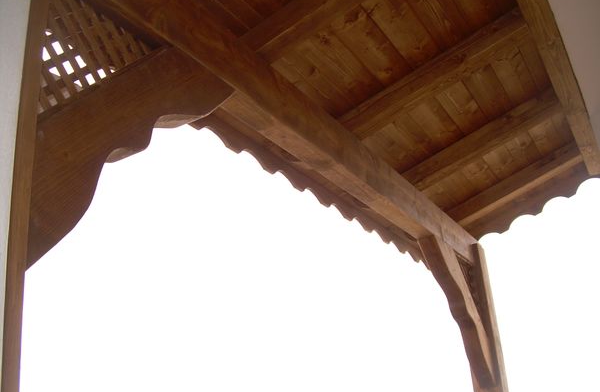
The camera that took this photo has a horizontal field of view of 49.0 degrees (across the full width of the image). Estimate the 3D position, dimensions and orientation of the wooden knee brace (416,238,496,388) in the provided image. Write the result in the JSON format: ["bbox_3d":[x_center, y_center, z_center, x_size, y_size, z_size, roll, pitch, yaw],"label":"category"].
[{"bbox_3d":[0.882,0.601,3.624,0.083,0.204,1.021,-15,-68,26],"label":"wooden knee brace"}]

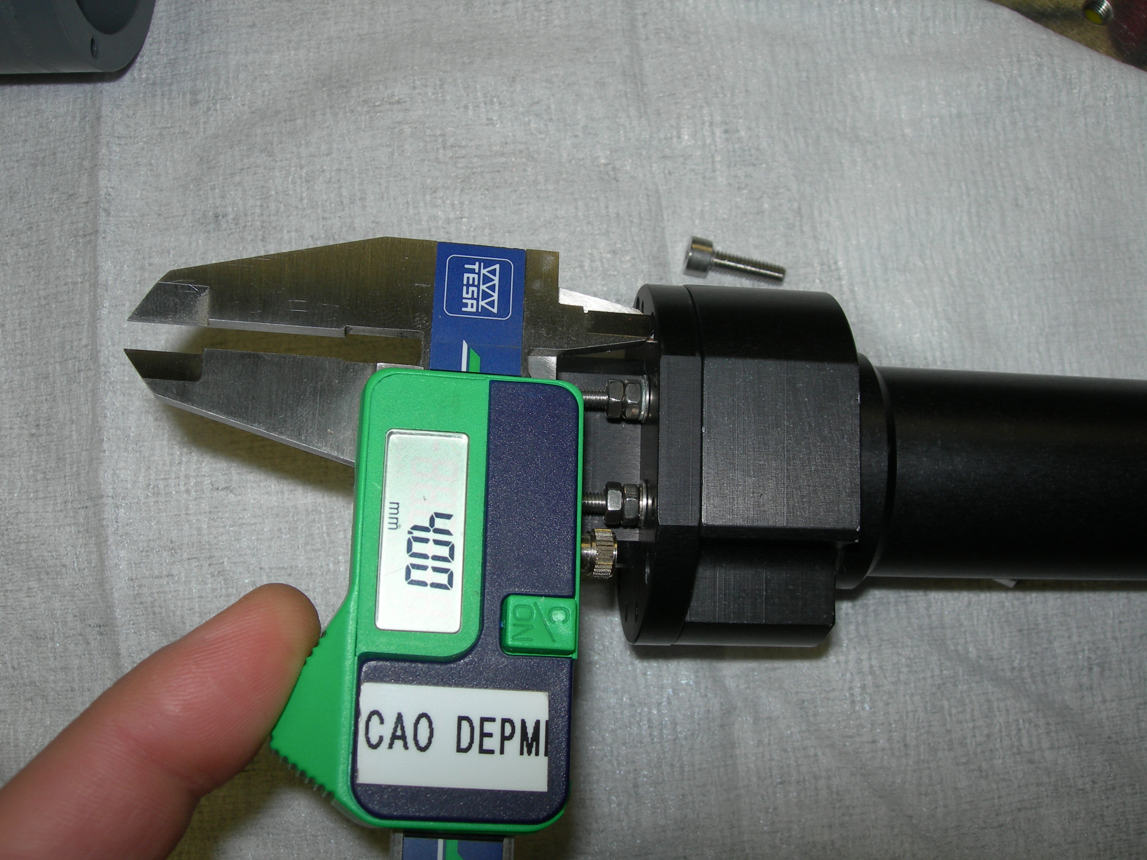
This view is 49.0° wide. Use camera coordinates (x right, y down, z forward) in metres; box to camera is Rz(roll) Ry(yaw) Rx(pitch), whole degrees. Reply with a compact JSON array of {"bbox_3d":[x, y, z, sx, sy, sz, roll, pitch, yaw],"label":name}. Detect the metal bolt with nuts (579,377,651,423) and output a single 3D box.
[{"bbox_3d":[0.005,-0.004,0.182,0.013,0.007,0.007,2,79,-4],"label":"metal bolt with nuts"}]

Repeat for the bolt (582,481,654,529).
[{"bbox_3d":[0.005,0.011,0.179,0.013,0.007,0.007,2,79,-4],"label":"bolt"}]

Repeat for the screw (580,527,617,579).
[{"bbox_3d":[0.003,0.018,0.180,0.007,0.007,0.007,2,79,-4],"label":"screw"}]

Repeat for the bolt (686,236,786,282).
[{"bbox_3d":[0.029,-0.029,0.223,0.018,0.007,0.007,12,80,-6],"label":"bolt"}]

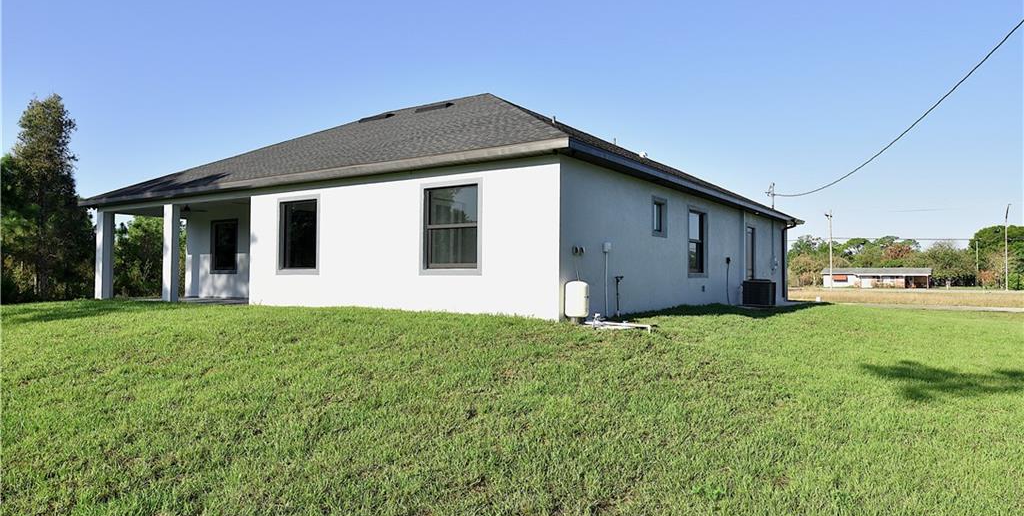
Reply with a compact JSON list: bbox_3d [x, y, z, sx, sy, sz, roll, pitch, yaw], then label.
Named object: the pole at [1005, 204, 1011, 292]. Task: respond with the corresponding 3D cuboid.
[{"bbox_3d":[68.891,-1.495,87.000,0.750,12.170,0.500,-1,-1,34],"label":"pole"}]

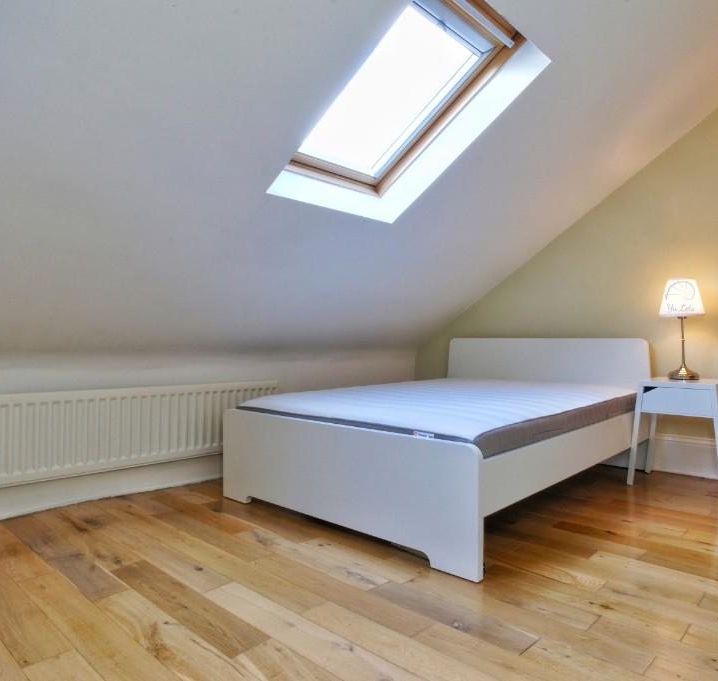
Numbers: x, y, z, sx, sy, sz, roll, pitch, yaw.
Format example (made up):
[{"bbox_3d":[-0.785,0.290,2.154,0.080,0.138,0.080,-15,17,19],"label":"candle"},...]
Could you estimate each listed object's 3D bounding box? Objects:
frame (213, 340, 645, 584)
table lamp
[{"bbox_3d":[0.554,0.377,2.851,1.450,0.800,2.070,-1,-1,43],"label":"frame"},{"bbox_3d":[1.779,-0.051,2.804,0.235,0.550,0.235,-1,-1,44],"label":"table lamp"}]

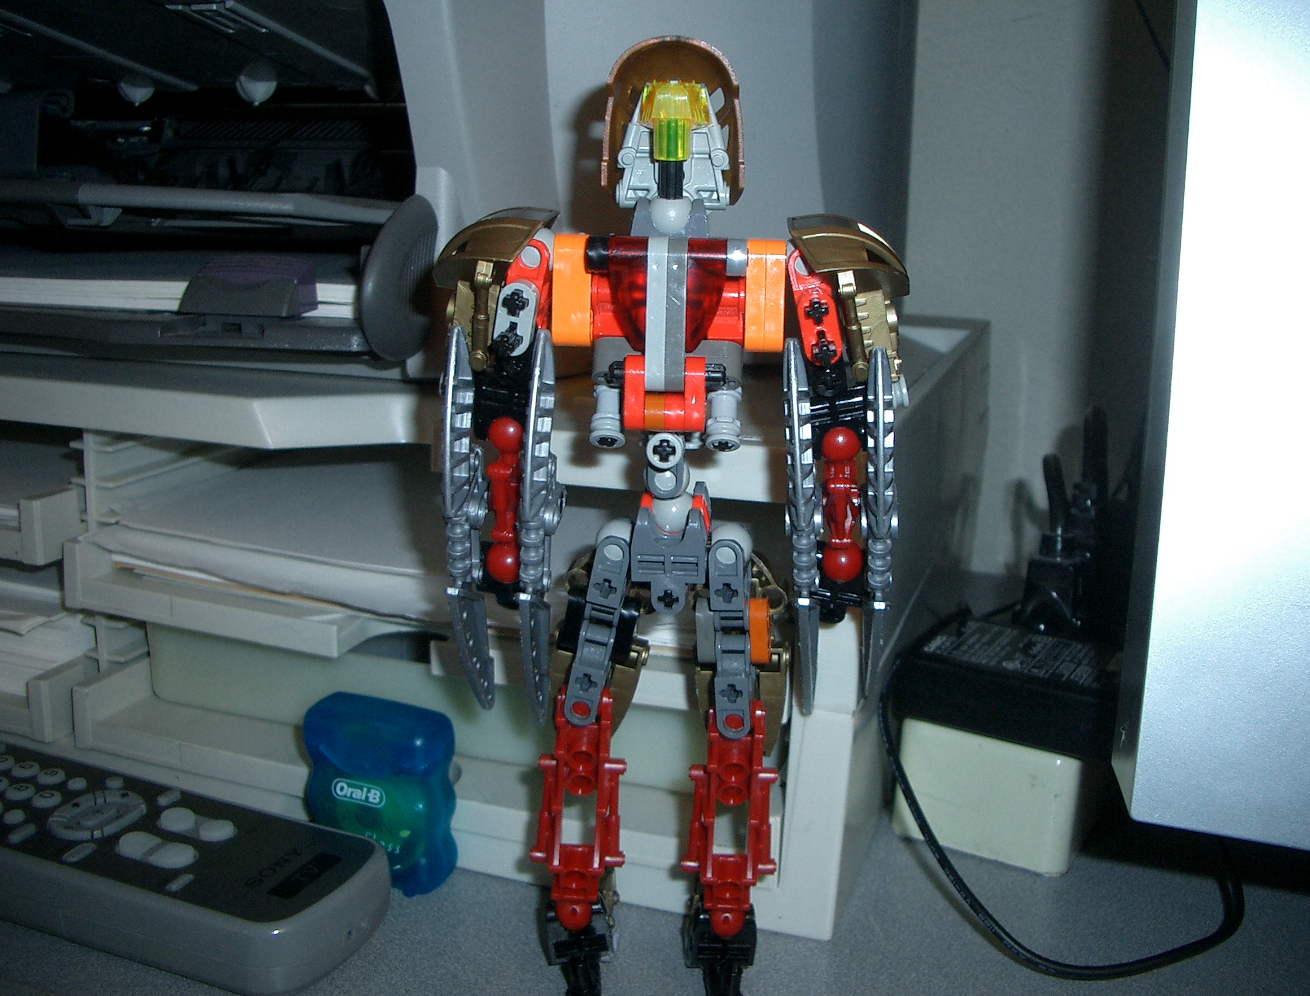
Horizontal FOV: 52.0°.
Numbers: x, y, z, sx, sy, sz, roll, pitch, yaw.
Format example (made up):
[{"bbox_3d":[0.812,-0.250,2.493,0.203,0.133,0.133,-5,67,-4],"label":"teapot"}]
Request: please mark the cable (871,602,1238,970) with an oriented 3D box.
[{"bbox_3d":[0.115,0.079,0.382,0.106,0.057,0.118,6,15,18],"label":"cable"}]

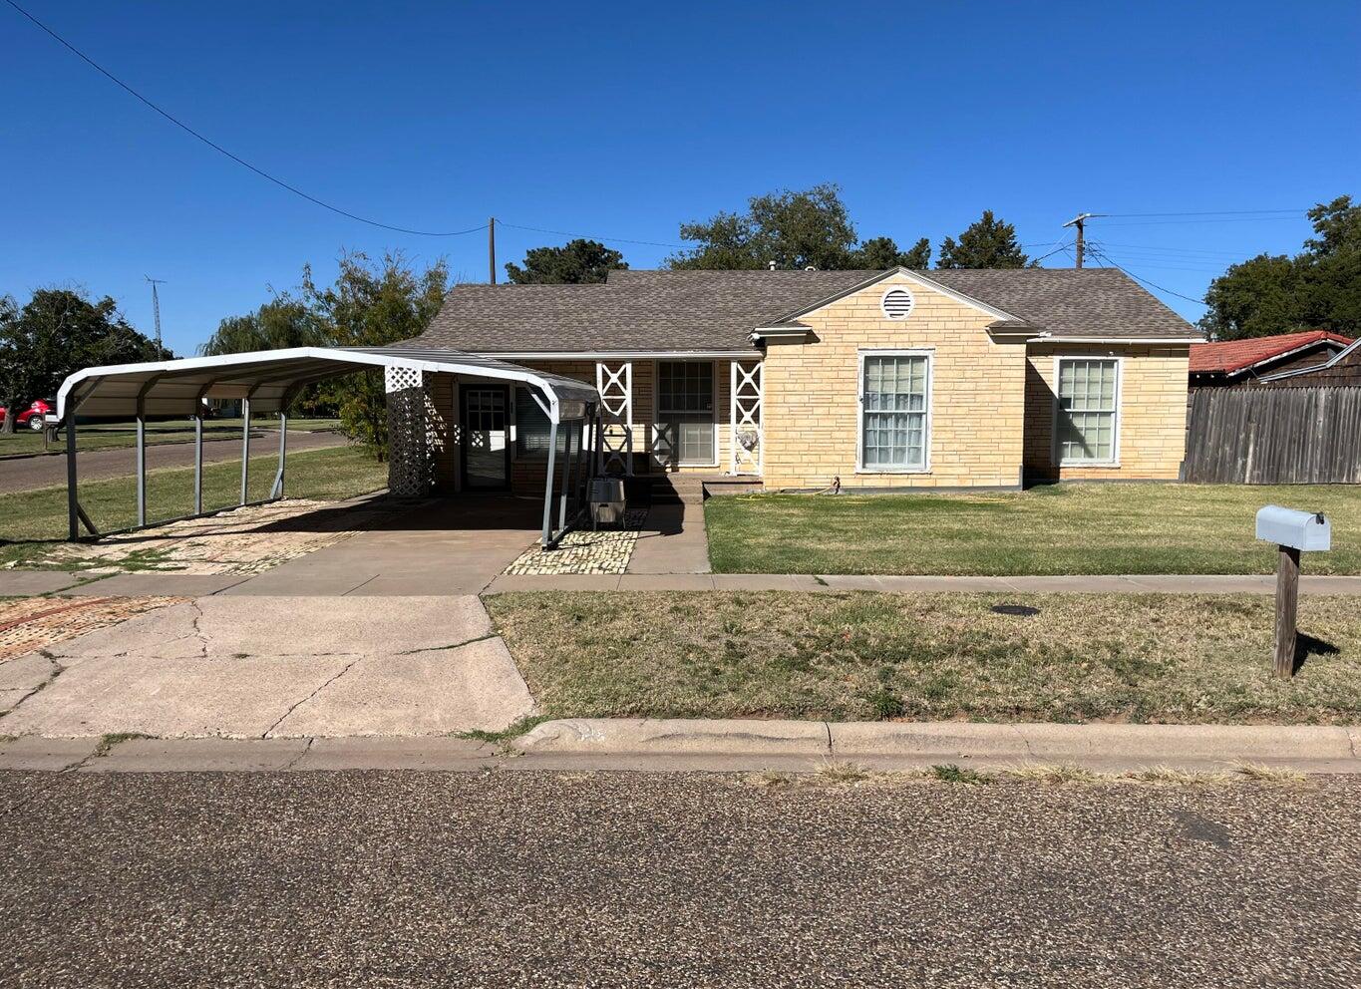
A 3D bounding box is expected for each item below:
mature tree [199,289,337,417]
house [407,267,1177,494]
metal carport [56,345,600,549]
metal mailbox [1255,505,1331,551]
[{"bbox_3d":[-26.327,-8.644,65.495,9.525,8.953,9.525,0,5,0],"label":"mature tree"},{"bbox_3d":[2.550,-2.661,22.002,14.800,4.609,9.700,0,5,1],"label":"house"},{"bbox_3d":[-4.332,-0.817,15.111,5.876,2.337,6.250,0,5,1],"label":"metal carport"},{"bbox_3d":[3.835,0.211,6.413,0.170,0.223,0.500,0,5,0],"label":"metal mailbox"}]

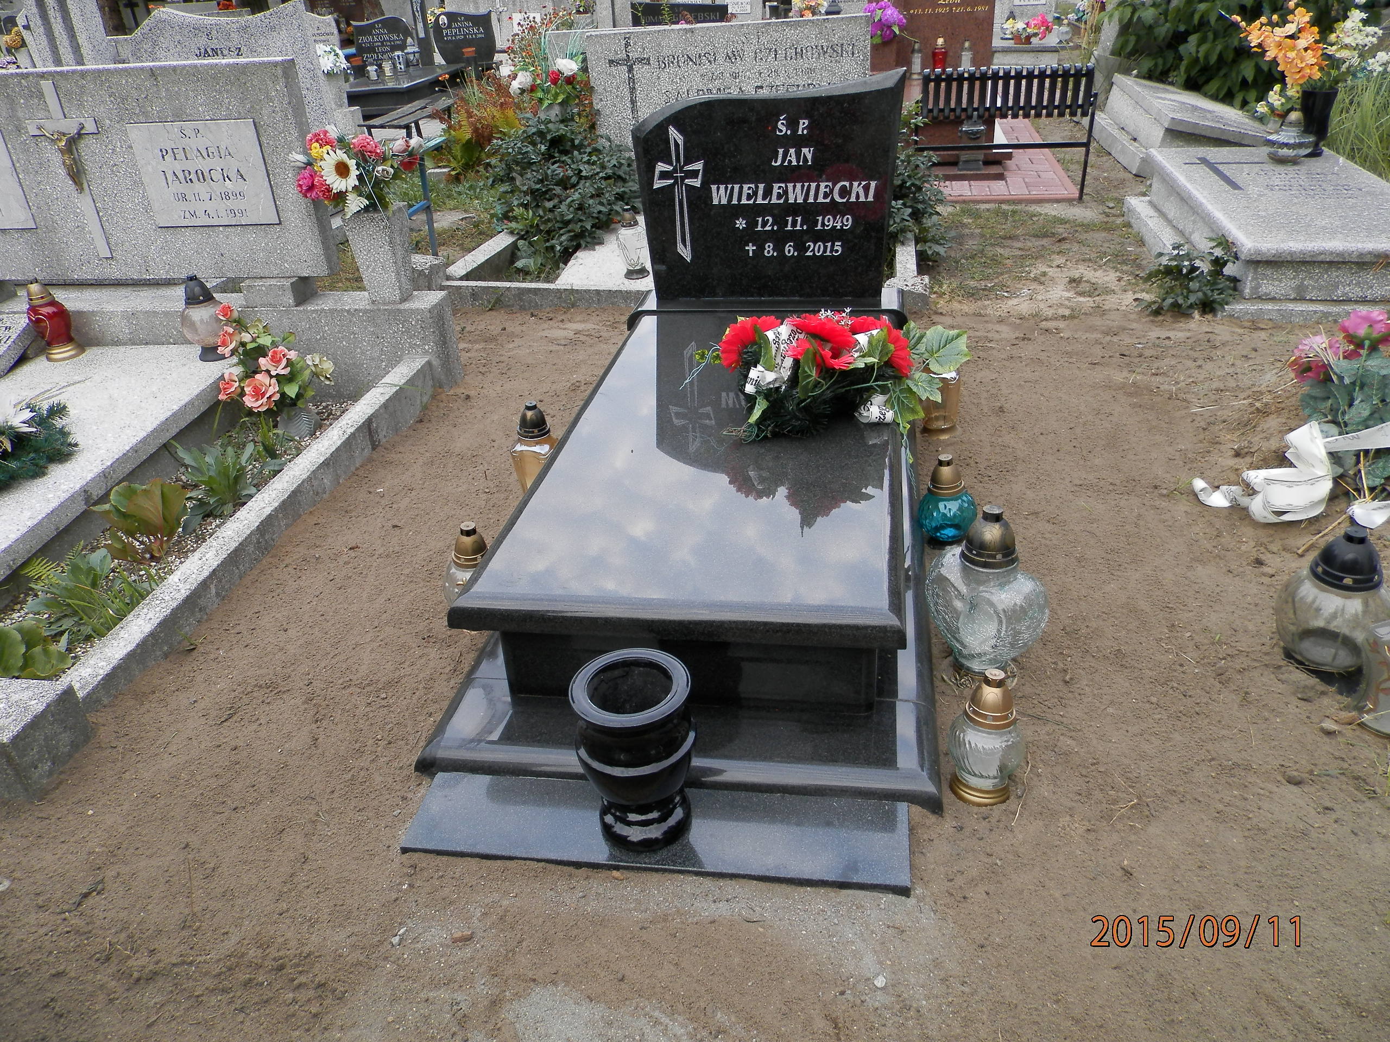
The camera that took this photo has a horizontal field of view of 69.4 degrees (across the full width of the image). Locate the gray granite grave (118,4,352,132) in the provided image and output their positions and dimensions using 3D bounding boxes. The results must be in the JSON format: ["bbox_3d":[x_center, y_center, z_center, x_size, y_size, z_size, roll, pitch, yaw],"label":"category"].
[{"bbox_3d":[-3.111,-2.872,6.694,1.360,0.990,0.140,1,29,10],"label":"gray granite grave"}]

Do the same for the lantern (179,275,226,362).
[{"bbox_3d":[-1.587,-0.656,3.244,0.142,0.267,0.142,2,32,8],"label":"lantern"}]

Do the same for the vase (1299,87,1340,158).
[{"bbox_3d":[2.789,-1.776,4.466,0.155,0.258,0.155,2,32,8],"label":"vase"}]

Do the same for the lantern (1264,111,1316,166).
[{"bbox_3d":[3.049,-1.962,5.104,0.250,0.235,0.250,1,29,10],"label":"lantern"}]

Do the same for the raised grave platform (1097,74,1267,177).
[{"bbox_3d":[3.427,-2.711,6.982,1.000,0.400,2.150,13,30,4],"label":"raised grave platform"}]

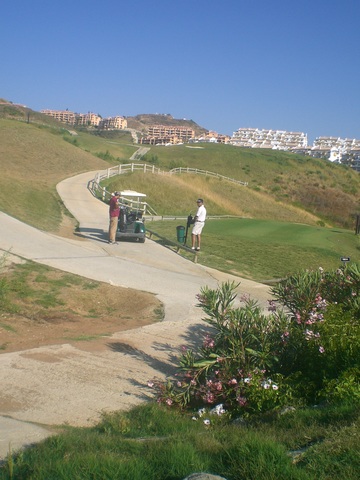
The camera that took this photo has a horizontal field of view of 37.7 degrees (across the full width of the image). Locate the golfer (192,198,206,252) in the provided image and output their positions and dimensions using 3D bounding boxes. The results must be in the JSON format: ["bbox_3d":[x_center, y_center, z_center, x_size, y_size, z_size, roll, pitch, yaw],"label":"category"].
[{"bbox_3d":[0.658,-0.504,17.600,0.420,1.760,0.500,-5,9,-30],"label":"golfer"}]

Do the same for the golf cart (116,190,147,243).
[{"bbox_3d":[-1.829,-0.882,19.200,1.170,1.780,2.350,-1,8,-10],"label":"golf cart"}]

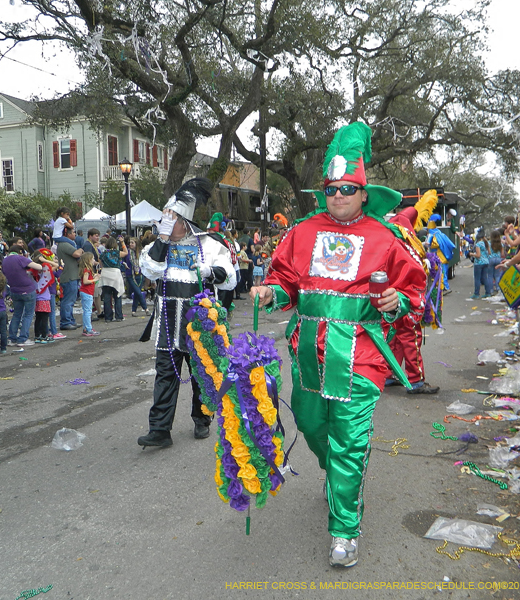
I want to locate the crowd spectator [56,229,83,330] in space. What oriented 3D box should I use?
[{"bbox_3d":[-3.313,-0.378,10.041,0.380,1.749,0.520,-2,6,-13],"label":"crowd spectator"}]

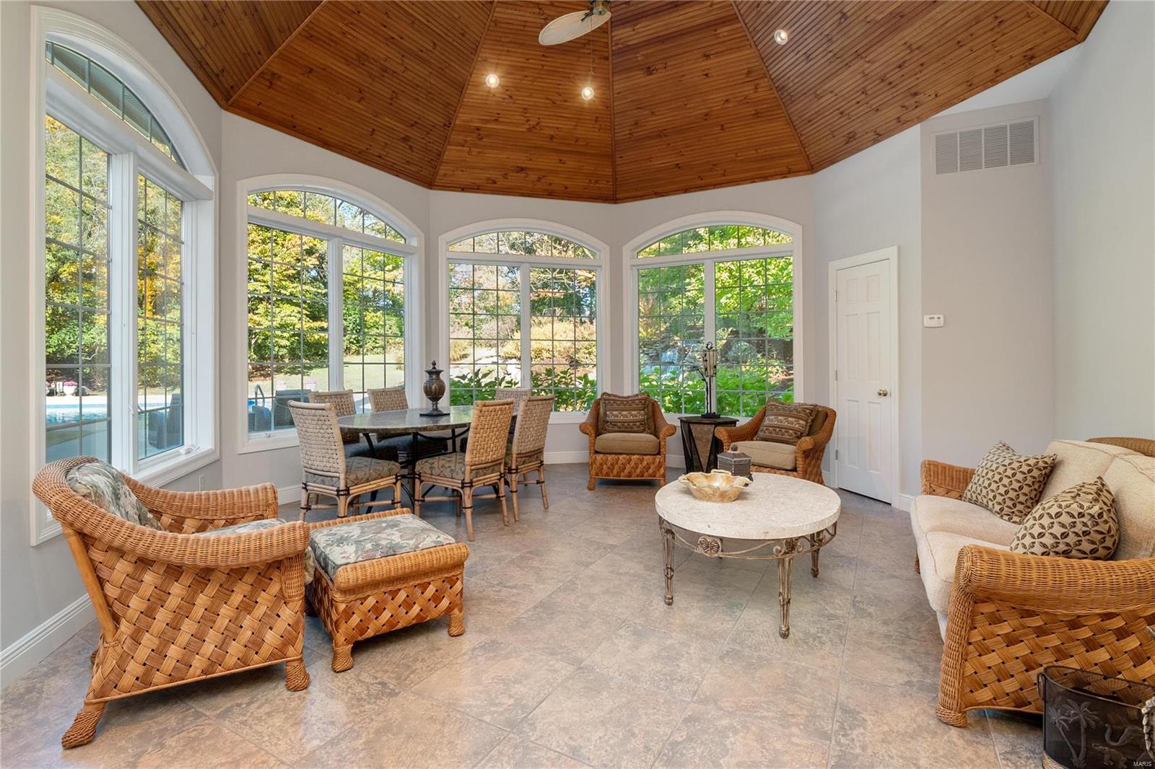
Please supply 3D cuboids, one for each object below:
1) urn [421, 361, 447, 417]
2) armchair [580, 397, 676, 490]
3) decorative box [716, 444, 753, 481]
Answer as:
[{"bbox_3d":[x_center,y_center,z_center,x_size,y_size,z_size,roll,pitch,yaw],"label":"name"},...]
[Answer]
[{"bbox_3d":[-1.180,0.033,4.185,0.190,0.445,0.190,0,2,0],"label":"urn"},{"bbox_3d":[0.513,0.558,5.094,0.880,0.830,0.880,0,2,7],"label":"armchair"},{"bbox_3d":[0.924,0.452,3.041,0.145,0.210,0.145,-1,3,-22],"label":"decorative box"}]

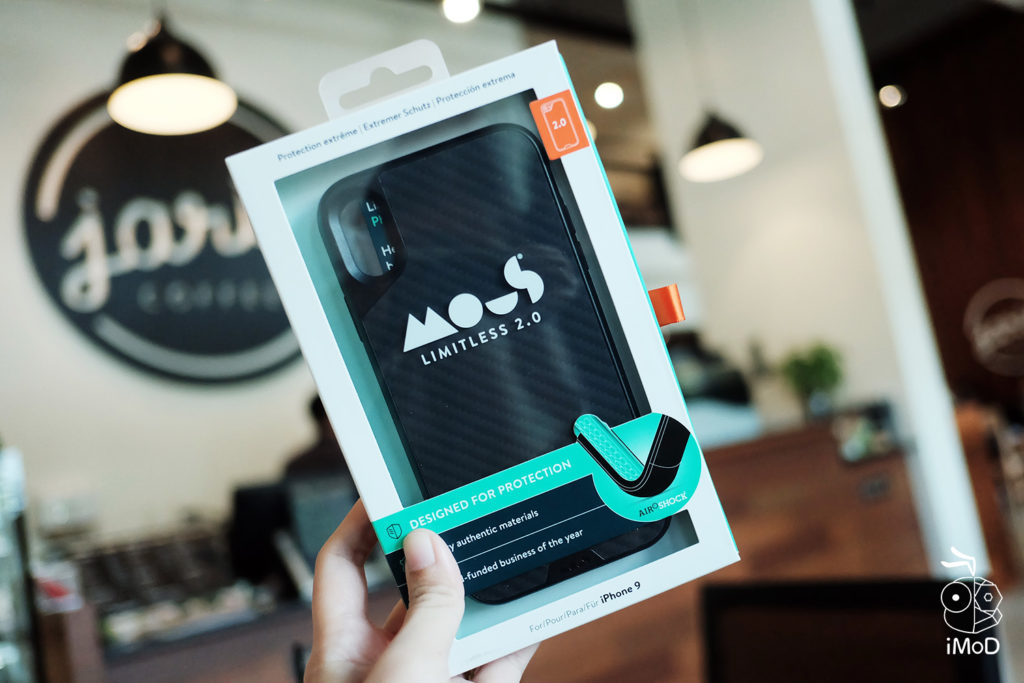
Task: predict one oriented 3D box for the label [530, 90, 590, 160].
[{"bbox_3d":[0.016,-0.071,0.254,0.014,0.020,0.001,-21,5,-3],"label":"label"}]

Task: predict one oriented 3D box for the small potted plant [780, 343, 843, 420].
[{"bbox_3d":[1.565,0.208,4.000,0.275,0.370,0.270,-12,-7,20],"label":"small potted plant"}]

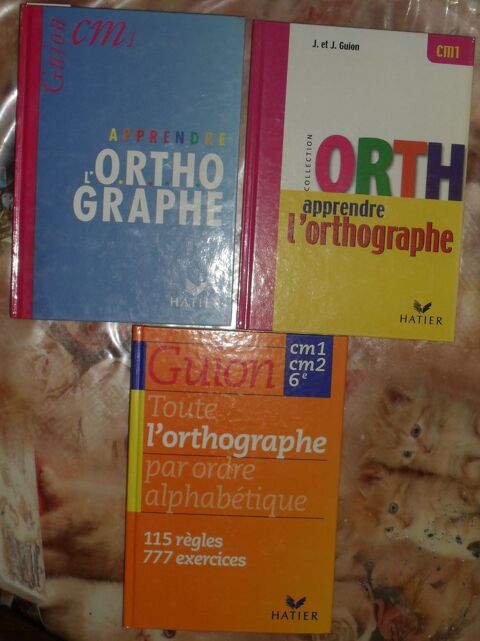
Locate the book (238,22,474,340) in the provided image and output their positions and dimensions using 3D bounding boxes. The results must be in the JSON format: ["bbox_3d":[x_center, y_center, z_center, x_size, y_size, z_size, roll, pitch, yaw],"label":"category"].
[{"bbox_3d":[0.092,-0.110,0.525,0.175,0.013,0.244,3,92,-2],"label":"book"}]

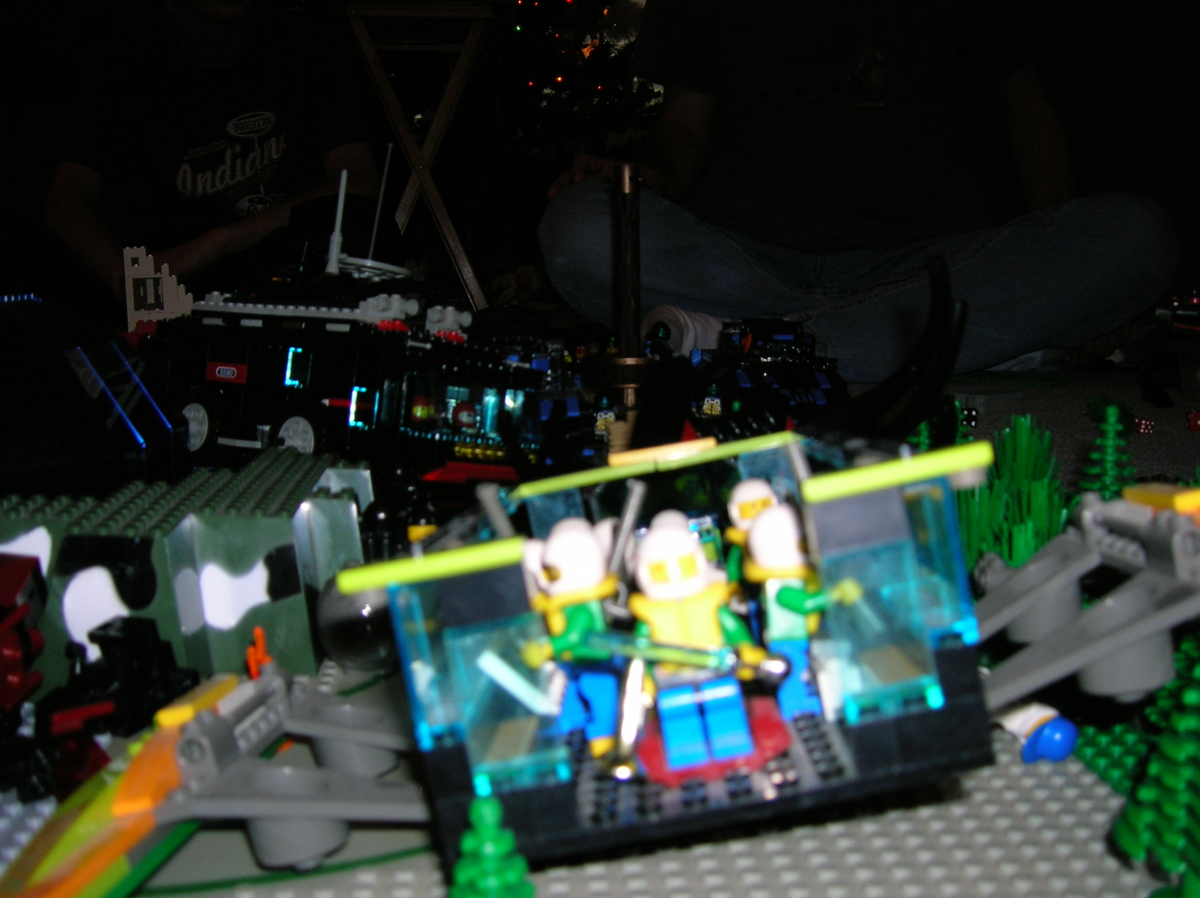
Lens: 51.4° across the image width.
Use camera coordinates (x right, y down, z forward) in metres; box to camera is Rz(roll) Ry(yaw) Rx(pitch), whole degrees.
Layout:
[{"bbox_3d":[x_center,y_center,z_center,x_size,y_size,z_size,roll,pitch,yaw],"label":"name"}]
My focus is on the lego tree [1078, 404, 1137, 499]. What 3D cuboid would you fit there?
[{"bbox_3d":[0.286,0.007,0.696,0.033,0.064,0.033,-1,7,0],"label":"lego tree"}]

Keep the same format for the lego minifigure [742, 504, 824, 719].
[{"bbox_3d":[0.042,0.033,0.260,0.019,0.043,0.022,-7,2,5],"label":"lego minifigure"}]

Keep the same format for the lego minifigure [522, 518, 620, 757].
[{"bbox_3d":[-0.005,0.038,0.262,0.019,0.044,0.022,-8,2,-13],"label":"lego minifigure"}]

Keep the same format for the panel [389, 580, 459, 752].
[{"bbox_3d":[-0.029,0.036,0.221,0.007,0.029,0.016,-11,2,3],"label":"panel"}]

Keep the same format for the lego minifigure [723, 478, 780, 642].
[{"bbox_3d":[0.042,0.030,0.323,0.022,0.043,0.016,-11,2,3],"label":"lego minifigure"}]

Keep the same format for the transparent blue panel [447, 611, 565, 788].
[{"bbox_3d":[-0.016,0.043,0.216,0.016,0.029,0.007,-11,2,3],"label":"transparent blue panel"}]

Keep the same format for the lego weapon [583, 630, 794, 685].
[{"bbox_3d":[0.015,0.036,0.221,0.036,0.006,0.005,8,0,-1],"label":"lego weapon"}]

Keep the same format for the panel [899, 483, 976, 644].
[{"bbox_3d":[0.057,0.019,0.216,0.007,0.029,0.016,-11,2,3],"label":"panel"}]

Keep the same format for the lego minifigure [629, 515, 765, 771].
[{"bbox_3d":[0.018,0.034,0.230,0.024,0.044,0.017,-11,2,3],"label":"lego minifigure"}]

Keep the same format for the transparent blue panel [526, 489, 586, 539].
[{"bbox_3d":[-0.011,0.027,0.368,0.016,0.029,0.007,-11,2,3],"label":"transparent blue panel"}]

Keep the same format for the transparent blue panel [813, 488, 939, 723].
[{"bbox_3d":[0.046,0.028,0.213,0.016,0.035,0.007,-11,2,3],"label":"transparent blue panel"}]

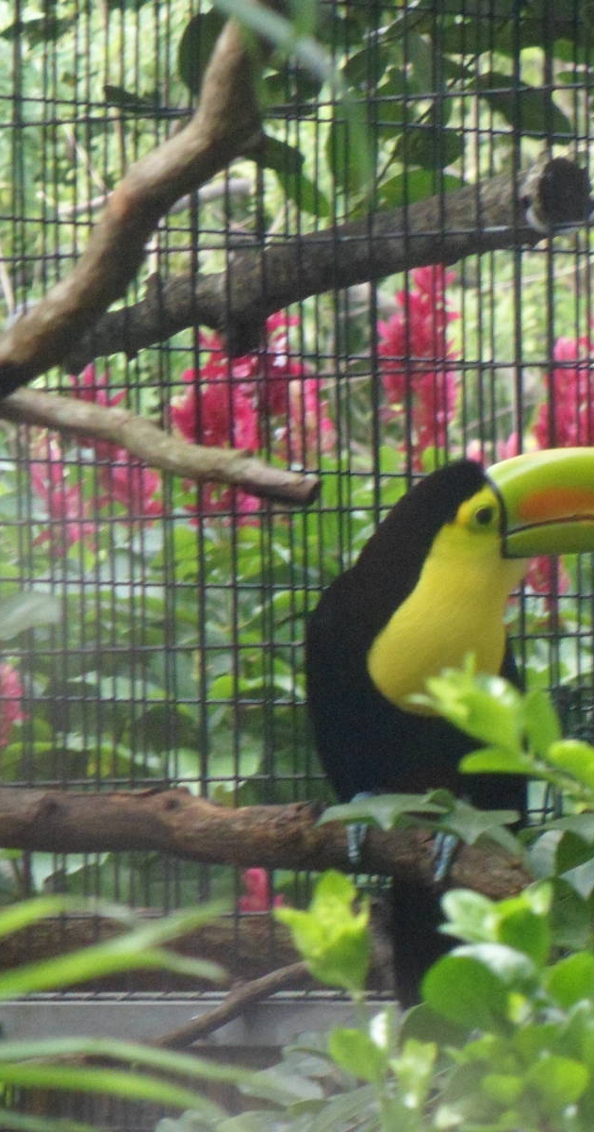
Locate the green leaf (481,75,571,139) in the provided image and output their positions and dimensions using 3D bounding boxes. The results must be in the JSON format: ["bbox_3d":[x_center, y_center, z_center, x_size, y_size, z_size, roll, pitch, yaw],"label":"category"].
[{"bbox_3d":[0.138,-0.278,7.150,0.068,0.030,0.016,30,0,0],"label":"green leaf"}]

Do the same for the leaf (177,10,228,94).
[{"bbox_3d":[-0.054,-0.312,7.150,0.038,0.054,0.015,6,0,0],"label":"leaf"}]

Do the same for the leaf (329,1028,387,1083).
[{"bbox_3d":[0.025,0.203,4.900,0.020,0.027,0.012,-45,0,-8],"label":"leaf"}]

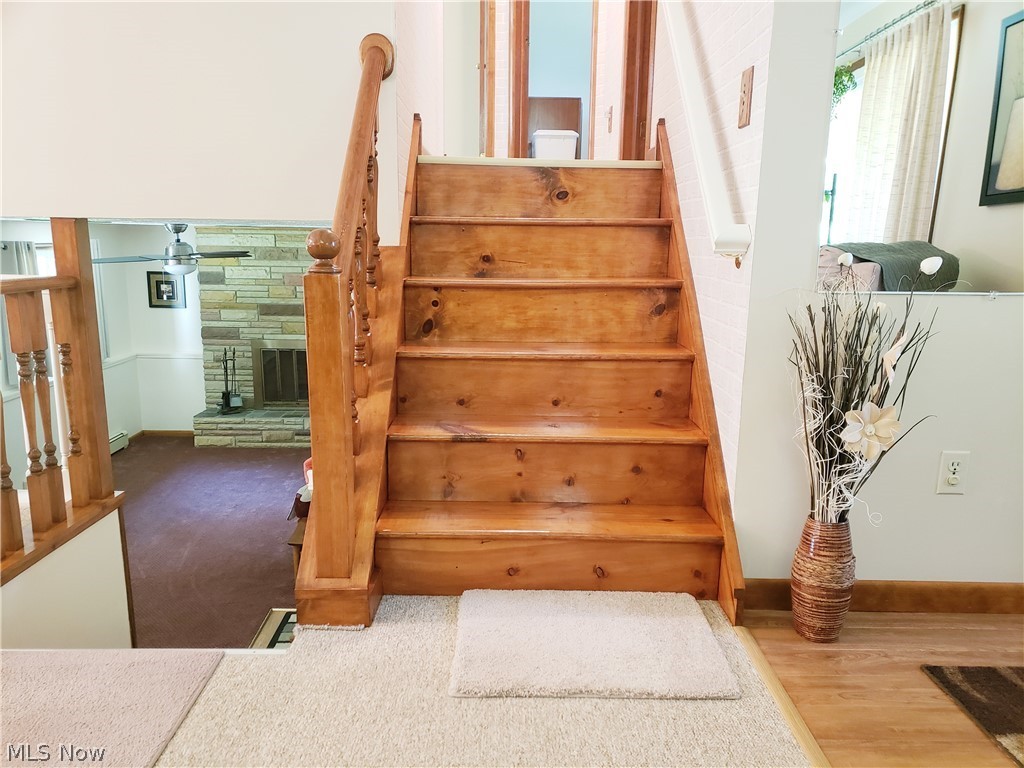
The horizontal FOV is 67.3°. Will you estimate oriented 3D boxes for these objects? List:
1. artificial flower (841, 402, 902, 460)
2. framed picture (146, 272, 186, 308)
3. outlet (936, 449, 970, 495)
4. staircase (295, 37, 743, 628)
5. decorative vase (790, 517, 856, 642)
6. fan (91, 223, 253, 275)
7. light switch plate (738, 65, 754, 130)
[{"bbox_3d":[0.837,0.111,1.793,0.145,0.135,0.060,4,12,16],"label":"artificial flower"},{"bbox_3d":[-3.703,-1.008,8.255,0.385,0.385,0.025,1,11,-1],"label":"framed picture"},{"bbox_3d":[1.130,0.229,1.967,0.071,0.114,0.010,1,11,-1],"label":"outlet"},{"bbox_3d":[0.030,-0.284,2.405,1.133,1.579,1.268,1,11,-1],"label":"staircase"},{"bbox_3d":[0.771,0.478,1.906,0.147,0.301,0.147,1,11,-1],"label":"decorative vase"},{"bbox_3d":[-2.403,-0.959,5.480,1.220,0.362,1.240,1,11,-1],"label":"fan"},{"bbox_3d":[0.588,-0.717,1.930,0.010,0.138,0.092,1,11,-1],"label":"light switch plate"}]

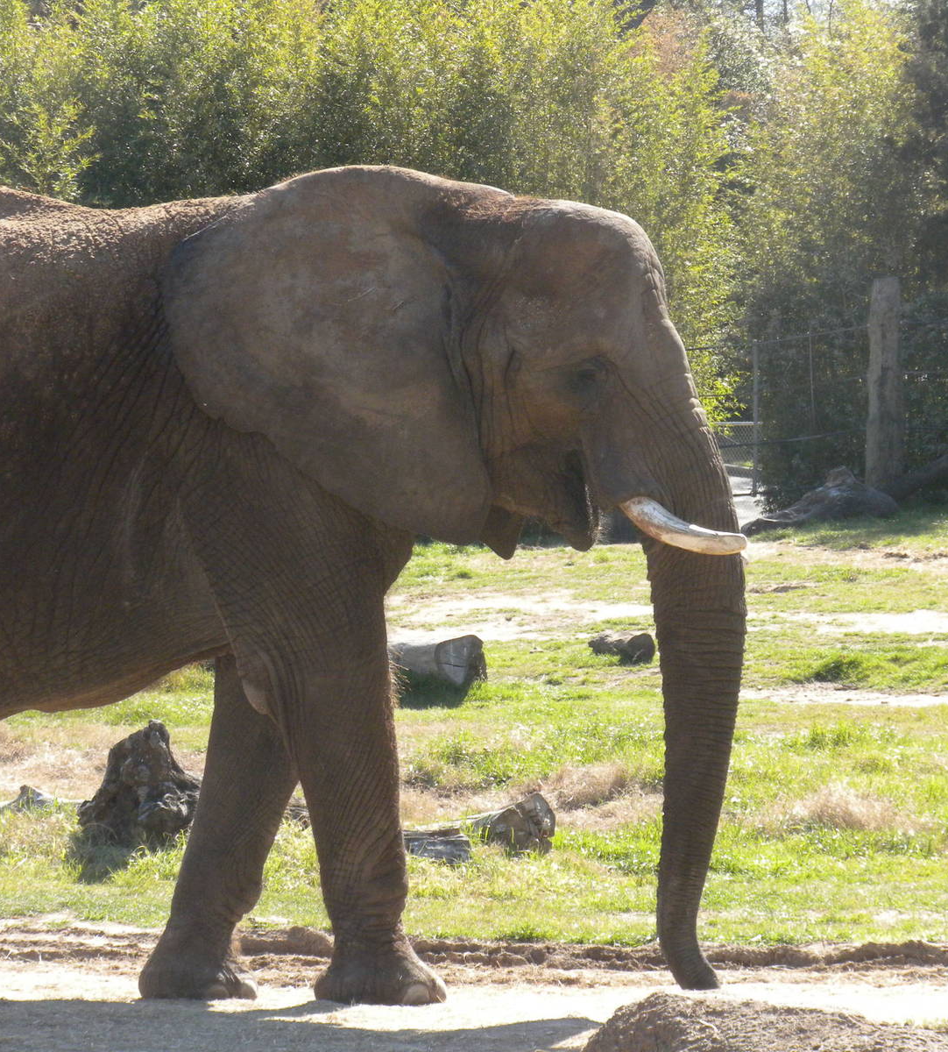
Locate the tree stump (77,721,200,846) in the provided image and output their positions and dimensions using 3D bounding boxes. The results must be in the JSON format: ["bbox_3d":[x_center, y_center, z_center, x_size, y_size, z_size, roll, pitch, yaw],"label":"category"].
[{"bbox_3d":[-1.455,1.120,21.100,0.560,0.550,0.500,0,1,0],"label":"tree stump"}]

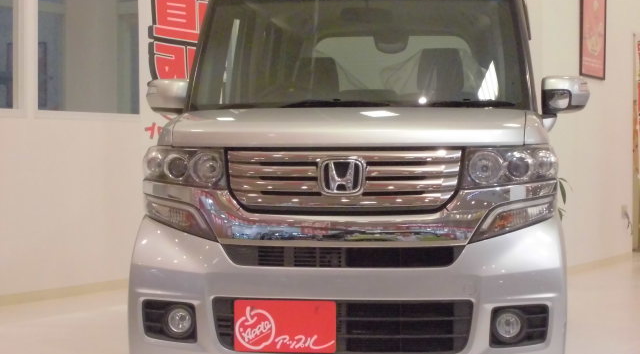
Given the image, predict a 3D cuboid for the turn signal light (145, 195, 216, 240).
[{"bbox_3d":[-0.456,0.133,3.981,0.255,0.146,0.170,0,1,21],"label":"turn signal light"}]

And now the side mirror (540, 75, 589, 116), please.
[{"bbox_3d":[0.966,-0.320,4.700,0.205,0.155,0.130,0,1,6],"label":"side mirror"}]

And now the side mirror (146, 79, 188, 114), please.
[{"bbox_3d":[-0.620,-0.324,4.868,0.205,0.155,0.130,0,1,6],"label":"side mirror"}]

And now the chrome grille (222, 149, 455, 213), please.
[{"bbox_3d":[0.072,0.009,3.840,0.776,0.205,0.105,0,1,6],"label":"chrome grille"}]

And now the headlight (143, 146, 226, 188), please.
[{"bbox_3d":[-0.458,-0.041,4.069,0.333,0.140,0.290,0,1,6],"label":"headlight"}]

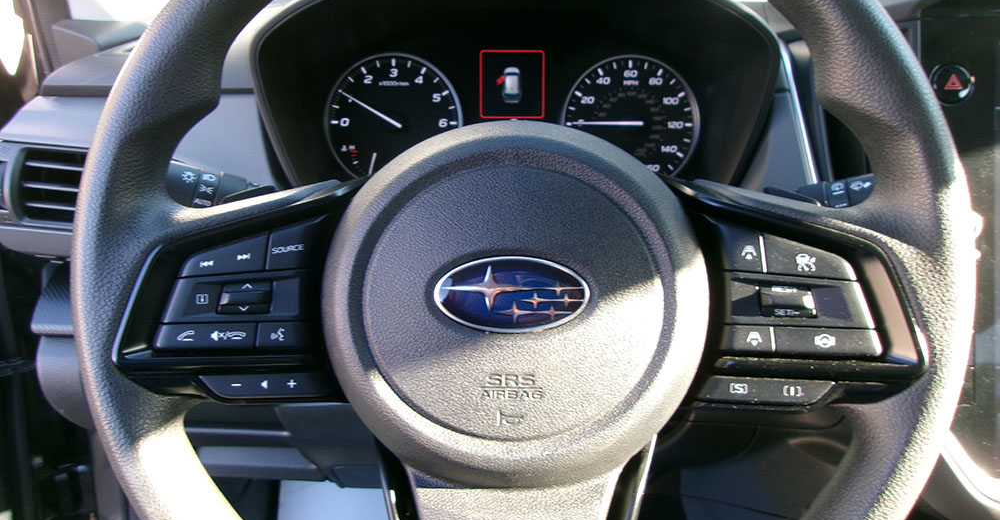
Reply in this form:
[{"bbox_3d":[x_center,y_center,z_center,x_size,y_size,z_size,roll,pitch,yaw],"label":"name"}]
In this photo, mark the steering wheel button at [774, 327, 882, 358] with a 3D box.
[{"bbox_3d":[0.137,0.035,0.328,0.043,0.011,0.007,2,-4,2],"label":"steering wheel button"}]

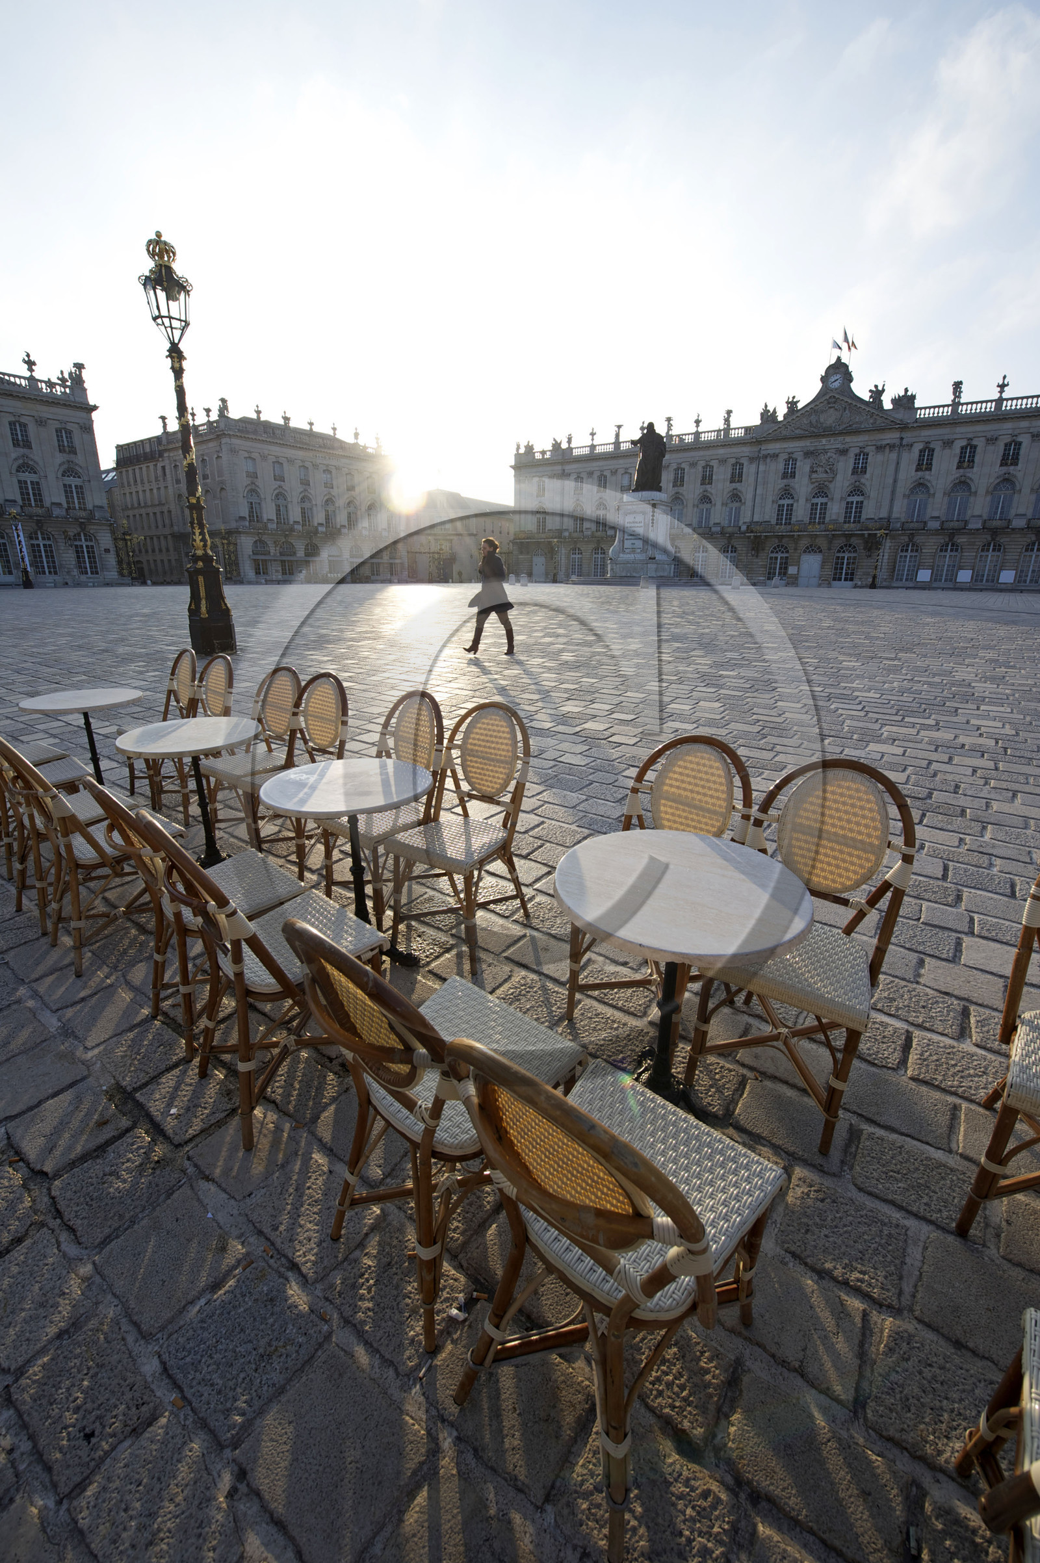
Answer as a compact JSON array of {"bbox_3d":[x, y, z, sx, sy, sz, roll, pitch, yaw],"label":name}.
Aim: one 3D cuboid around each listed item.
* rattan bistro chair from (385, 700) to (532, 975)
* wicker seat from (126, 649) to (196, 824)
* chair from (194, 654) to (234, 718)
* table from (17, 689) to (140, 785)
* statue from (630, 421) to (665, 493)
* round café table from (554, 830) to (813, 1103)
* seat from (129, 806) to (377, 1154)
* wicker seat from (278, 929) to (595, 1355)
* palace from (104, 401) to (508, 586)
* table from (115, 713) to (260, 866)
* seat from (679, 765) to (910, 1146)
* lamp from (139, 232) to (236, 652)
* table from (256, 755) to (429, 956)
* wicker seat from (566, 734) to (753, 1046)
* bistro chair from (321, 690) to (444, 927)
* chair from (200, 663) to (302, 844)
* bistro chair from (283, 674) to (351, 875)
[{"bbox_3d":[-0.211,0.179,2.359,0.412,0.897,0.498,11,22,29],"label":"rattan bistro chair"},{"bbox_3d":[-2.431,-0.371,4.178,0.460,0.970,0.530,16,25,37],"label":"wicker seat"},{"bbox_3d":[-2.086,-0.283,3.933,0.460,0.970,0.530,16,25,37],"label":"chair"},{"bbox_3d":[-2.882,-0.202,4.108,0.680,0.720,0.680,16,25,37],"label":"table"},{"bbox_3d":[8.475,-21.583,40.355,1.750,4.204,1.400,14,23,34],"label":"statue"},{"bbox_3d":[0.391,0.563,1.606,0.605,0.675,0.605,0,19,0],"label":"round café table"},{"bbox_3d":[-0.671,0.434,1.642,0.412,0.897,0.498,18,26,41],"label":"seat"},{"bbox_3d":[-0.174,0.618,1.312,0.445,0.940,0.530,16,26,38],"label":"wicker seat"},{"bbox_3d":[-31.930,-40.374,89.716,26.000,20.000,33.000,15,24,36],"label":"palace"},{"bbox_3d":[-1.612,0.095,3.111,0.635,0.725,0.635,15,25,37],"label":"table"},{"bbox_3d":[0.815,0.447,1.756,0.445,0.940,0.530,15,25,36],"label":"seat"},{"bbox_3d":[-5.787,-5.587,10.608,0.740,6.479,0.740,14,23,34],"label":"lamp"},{"bbox_3d":[-0.613,0.316,2.306,0.605,0.675,0.605,0,19,0],"label":"table"},{"bbox_3d":[0.463,0.364,1.992,0.445,0.940,0.530,17,26,39],"label":"wicker seat"},{"bbox_3d":[-0.562,0.101,2.580,0.412,0.897,0.498,15,24,36],"label":"bistro chair"},{"bbox_3d":[-1.391,-0.139,3.259,0.412,0.897,0.498,12,23,31],"label":"chair"},{"bbox_3d":[-1.138,-0.068,3.223,0.445,0.940,0.530,12,23,31],"label":"bistro chair"}]

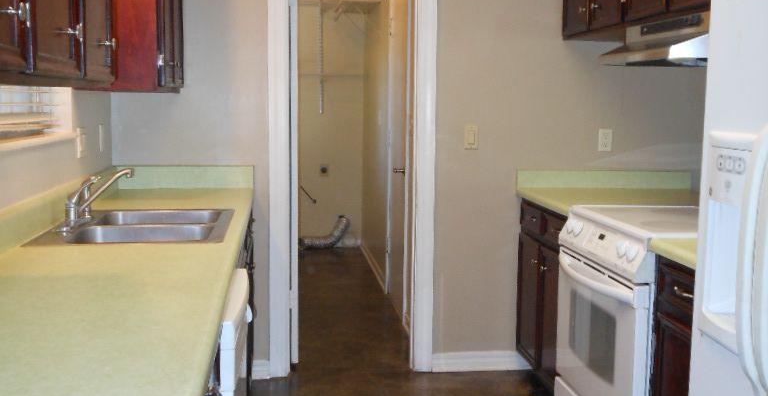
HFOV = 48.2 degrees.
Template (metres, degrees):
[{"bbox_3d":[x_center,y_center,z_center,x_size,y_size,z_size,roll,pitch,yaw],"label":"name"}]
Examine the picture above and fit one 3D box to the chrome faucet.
[{"bbox_3d":[-0.920,-0.005,2.762,0.235,0.185,0.280,0,6,-7],"label":"chrome faucet"}]

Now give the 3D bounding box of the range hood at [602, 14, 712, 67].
[{"bbox_3d":[1.151,-0.575,3.069,0.485,0.167,0.760,0,6,-7],"label":"range hood"}]

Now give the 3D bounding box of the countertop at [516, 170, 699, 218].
[{"bbox_3d":[1.134,-0.033,3.875,0.900,0.130,0.710,0,6,-7],"label":"countertop"}]

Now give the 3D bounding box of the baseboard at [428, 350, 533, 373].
[{"bbox_3d":[0.482,0.810,4.234,0.488,0.103,0.018,0,6,-7],"label":"baseboard"}]

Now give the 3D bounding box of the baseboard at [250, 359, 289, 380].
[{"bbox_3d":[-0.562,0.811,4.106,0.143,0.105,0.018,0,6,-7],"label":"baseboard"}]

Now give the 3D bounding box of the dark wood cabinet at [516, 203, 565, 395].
[{"bbox_3d":[1.000,0.464,3.912,0.610,0.870,0.701,0,6,-7],"label":"dark wood cabinet"}]

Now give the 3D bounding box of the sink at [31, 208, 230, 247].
[{"bbox_3d":[-0.774,0.167,2.792,0.539,0.170,0.835,0,6,-7],"label":"sink"}]

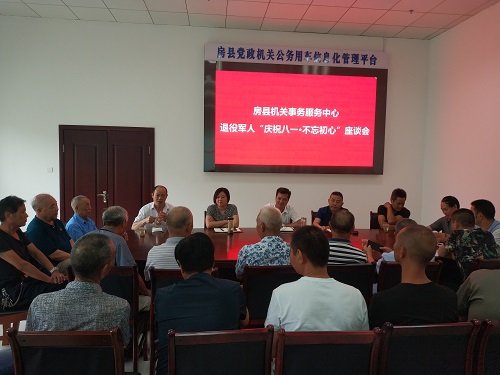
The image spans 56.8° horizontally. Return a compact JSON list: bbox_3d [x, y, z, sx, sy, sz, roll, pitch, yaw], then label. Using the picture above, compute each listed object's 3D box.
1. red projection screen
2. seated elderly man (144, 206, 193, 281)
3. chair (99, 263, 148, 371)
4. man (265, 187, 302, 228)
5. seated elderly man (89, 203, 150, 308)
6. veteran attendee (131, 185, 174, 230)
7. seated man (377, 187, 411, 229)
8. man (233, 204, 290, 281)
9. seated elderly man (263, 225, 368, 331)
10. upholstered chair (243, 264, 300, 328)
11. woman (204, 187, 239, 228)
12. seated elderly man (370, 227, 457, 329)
[{"bbox_3d":[0.805,-1.178,8.050,3.192,1.861,0.120,1,2,-6],"label":"red projection screen"},{"bbox_3d":[-0.521,0.760,3.424,0.520,1.262,0.780,1,2,-2],"label":"seated elderly man"},{"bbox_3d":[-0.946,0.939,3.152,0.460,0.906,0.550,1,2,-3],"label":"chair"},{"bbox_3d":[0.440,0.656,6.034,0.520,1.328,0.760,1,2,-6],"label":"man"},{"bbox_3d":[-0.960,0.789,3.420,0.500,1.280,0.800,2,3,20],"label":"seated elderly man"},{"bbox_3d":[-1.200,0.651,5.900,0.540,1.300,0.760,1,3,-10],"label":"veteran attendee"},{"bbox_3d":[1.920,0.713,6.200,0.530,1.300,0.760,1,3,-8],"label":"seated man"},{"bbox_3d":[0.069,0.767,3.490,0.520,1.268,0.780,1,2,-10],"label":"man"},{"bbox_3d":[0.270,0.856,2.370,0.540,1.310,0.780,1,3,-7],"label":"seated elderly man"},{"bbox_3d":[0.160,0.991,3.430,0.460,0.930,0.560,1,3,-5],"label":"upholstered chair"},{"bbox_3d":[-0.370,0.653,5.944,0.460,1.306,0.740,1,2,-8],"label":"woman"},{"bbox_3d":[0.735,0.863,2.470,0.500,1.310,0.780,1,3,-8],"label":"seated elderly man"}]

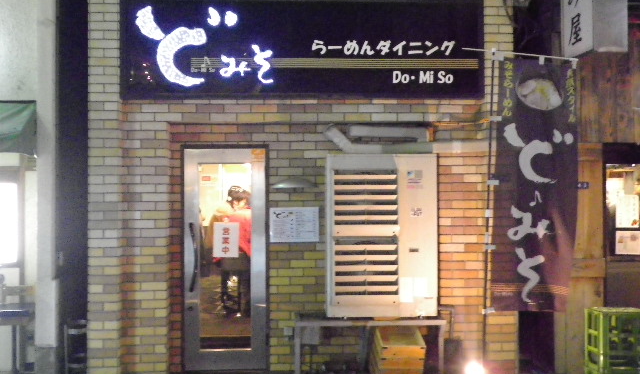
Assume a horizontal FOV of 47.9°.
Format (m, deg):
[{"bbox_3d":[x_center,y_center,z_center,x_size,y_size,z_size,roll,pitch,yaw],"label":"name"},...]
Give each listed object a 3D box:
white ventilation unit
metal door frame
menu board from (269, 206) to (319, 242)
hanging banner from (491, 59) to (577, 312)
[{"bbox_3d":[0.504,0.403,6.040,0.900,1.335,0.340,0,0,-2],"label":"white ventilation unit"},{"bbox_3d":[-0.850,0.645,6.410,0.750,1.985,0.070,0,0,-2],"label":"metal door frame"},{"bbox_3d":[-0.222,0.338,6.400,0.438,0.312,0.020,0,0,-2],"label":"menu board"},{"bbox_3d":[1.545,-0.010,5.180,0.600,1.800,0.060,2,0,-6],"label":"hanging banner"}]

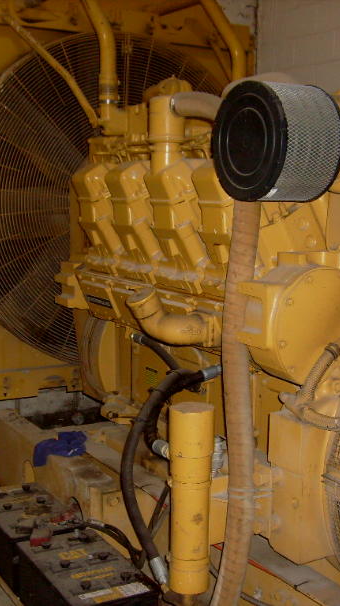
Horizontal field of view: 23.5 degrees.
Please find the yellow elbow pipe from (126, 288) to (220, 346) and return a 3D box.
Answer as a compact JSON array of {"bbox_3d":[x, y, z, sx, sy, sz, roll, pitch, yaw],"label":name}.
[{"bbox_3d":[0.007,0.043,2.420,0.250,0.165,0.130,-3,9,-30],"label":"yellow elbow pipe"}]

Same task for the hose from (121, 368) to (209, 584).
[{"bbox_3d":[-0.019,0.512,2.440,0.240,0.640,0.220,-3,9,-30],"label":"hose"}]

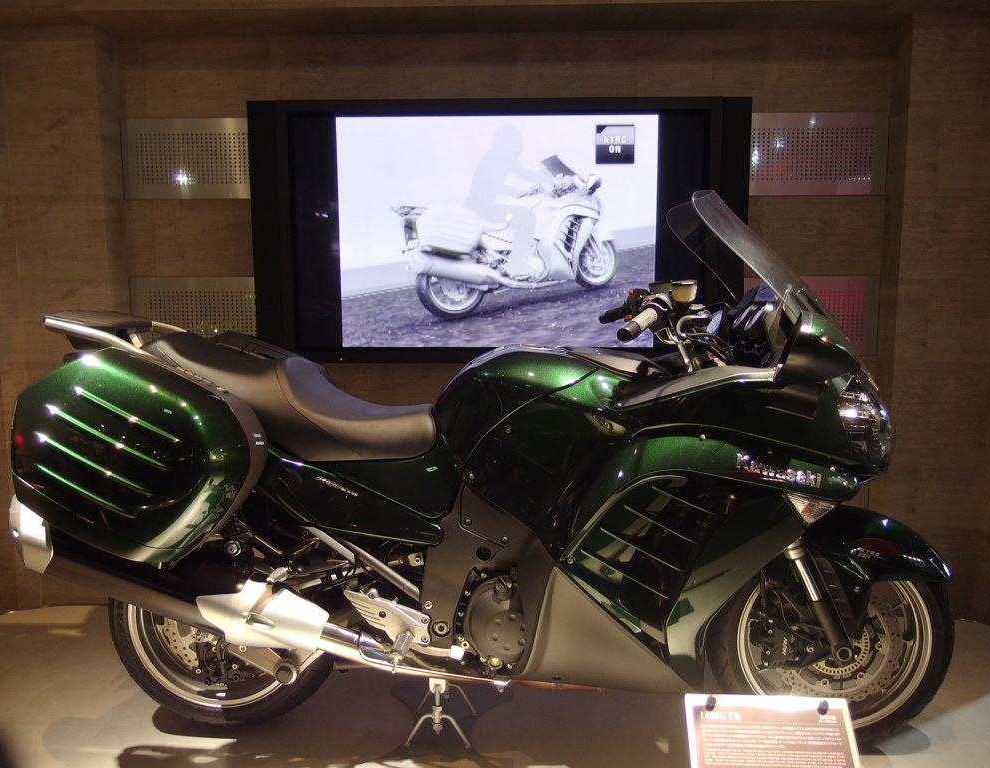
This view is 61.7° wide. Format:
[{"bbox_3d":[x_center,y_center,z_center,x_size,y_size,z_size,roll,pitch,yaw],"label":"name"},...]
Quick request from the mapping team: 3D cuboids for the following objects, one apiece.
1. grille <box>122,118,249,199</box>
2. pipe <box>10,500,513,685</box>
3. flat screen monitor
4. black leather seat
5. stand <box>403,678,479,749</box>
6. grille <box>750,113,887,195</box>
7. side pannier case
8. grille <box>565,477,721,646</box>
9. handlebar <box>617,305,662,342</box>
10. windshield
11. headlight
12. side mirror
[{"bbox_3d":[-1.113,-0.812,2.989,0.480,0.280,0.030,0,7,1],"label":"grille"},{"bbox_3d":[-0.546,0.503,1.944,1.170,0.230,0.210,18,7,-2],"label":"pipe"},{"bbox_3d":[0.015,-0.531,2.942,1.722,0.905,0.110,0,7,1],"label":"flat screen monitor"},{"bbox_3d":[-0.487,0.026,2.098,0.690,0.290,0.350,0,7,5],"label":"black leather seat"},{"bbox_3d":[-0.142,0.839,2.169,0.175,0.140,0.175,0,7,5],"label":"stand"},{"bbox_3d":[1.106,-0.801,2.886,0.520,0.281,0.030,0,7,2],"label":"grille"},{"bbox_3d":[-0.758,0.149,1.775,0.530,0.420,0.260,9,8,4],"label":"side pannier case"},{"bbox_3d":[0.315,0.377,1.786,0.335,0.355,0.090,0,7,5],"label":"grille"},{"bbox_3d":[0.299,-0.124,1.675,0.040,0.040,0.155,5,23,36],"label":"handlebar"},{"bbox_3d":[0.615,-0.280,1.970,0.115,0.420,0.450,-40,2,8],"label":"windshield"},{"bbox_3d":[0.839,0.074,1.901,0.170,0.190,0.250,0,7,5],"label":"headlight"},{"bbox_3d":[0.640,-0.071,1.672,0.145,0.145,0.190,0,7,5],"label":"side mirror"}]

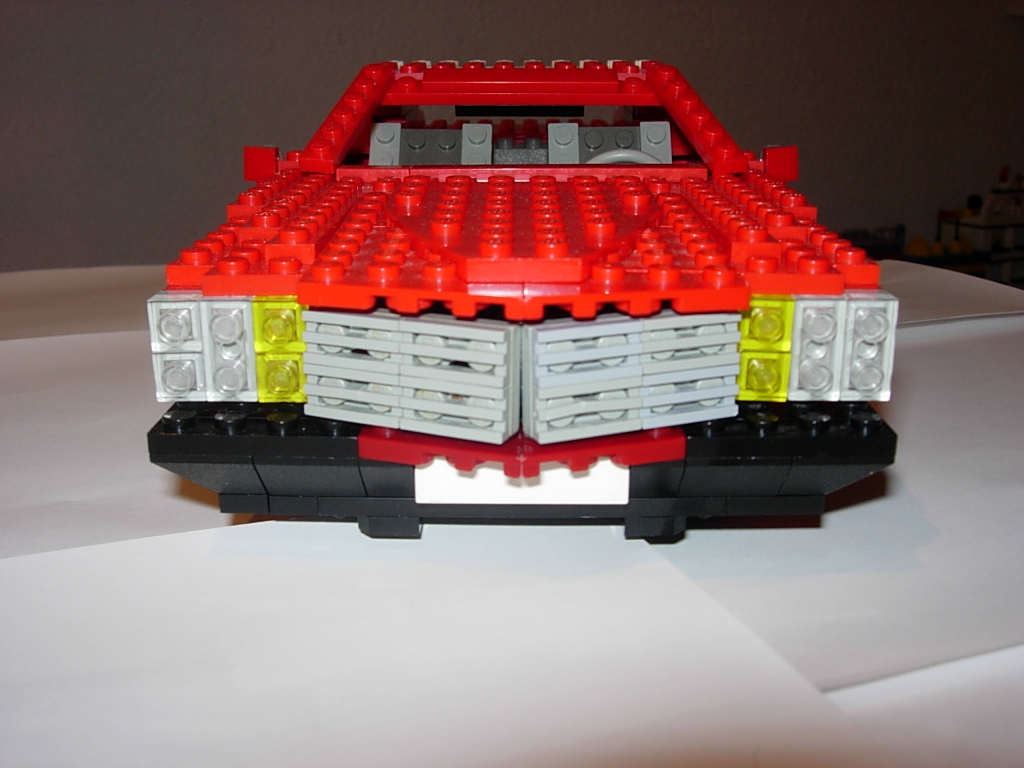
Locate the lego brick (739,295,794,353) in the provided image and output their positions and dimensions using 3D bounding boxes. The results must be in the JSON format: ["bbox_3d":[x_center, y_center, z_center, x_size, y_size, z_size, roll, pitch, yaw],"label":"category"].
[{"bbox_3d":[0.038,-0.010,0.172,0.008,0.008,0.011,0,17,0],"label":"lego brick"}]

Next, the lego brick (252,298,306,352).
[{"bbox_3d":[-0.035,-0.010,0.173,0.008,0.008,0.011,0,17,0],"label":"lego brick"}]

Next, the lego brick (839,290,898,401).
[{"bbox_3d":[0.054,-0.006,0.174,0.008,0.016,0.011,0,17,0],"label":"lego brick"}]

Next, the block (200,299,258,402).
[{"bbox_3d":[-0.042,-0.006,0.174,0.008,0.016,0.011,0,17,0],"label":"block"}]

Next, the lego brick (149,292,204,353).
[{"bbox_3d":[-0.050,-0.010,0.173,0.008,0.008,0.011,0,17,0],"label":"lego brick"}]

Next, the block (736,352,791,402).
[{"bbox_3d":[0.038,-0.003,0.175,0.008,0.008,0.011,0,17,0],"label":"block"}]

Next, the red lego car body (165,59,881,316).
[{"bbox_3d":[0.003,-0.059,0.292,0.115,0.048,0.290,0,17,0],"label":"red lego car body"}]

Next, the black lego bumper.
[{"bbox_3d":[0.002,0.014,0.178,0.112,0.022,0.018,0,17,0],"label":"black lego bumper"}]

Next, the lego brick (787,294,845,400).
[{"bbox_3d":[0.046,-0.006,0.174,0.008,0.016,0.011,0,17,0],"label":"lego brick"}]

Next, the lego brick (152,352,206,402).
[{"bbox_3d":[-0.050,-0.003,0.175,0.008,0.008,0.011,0,17,0],"label":"lego brick"}]

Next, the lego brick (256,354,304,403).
[{"bbox_3d":[-0.035,-0.003,0.175,0.008,0.008,0.011,0,17,0],"label":"lego brick"}]

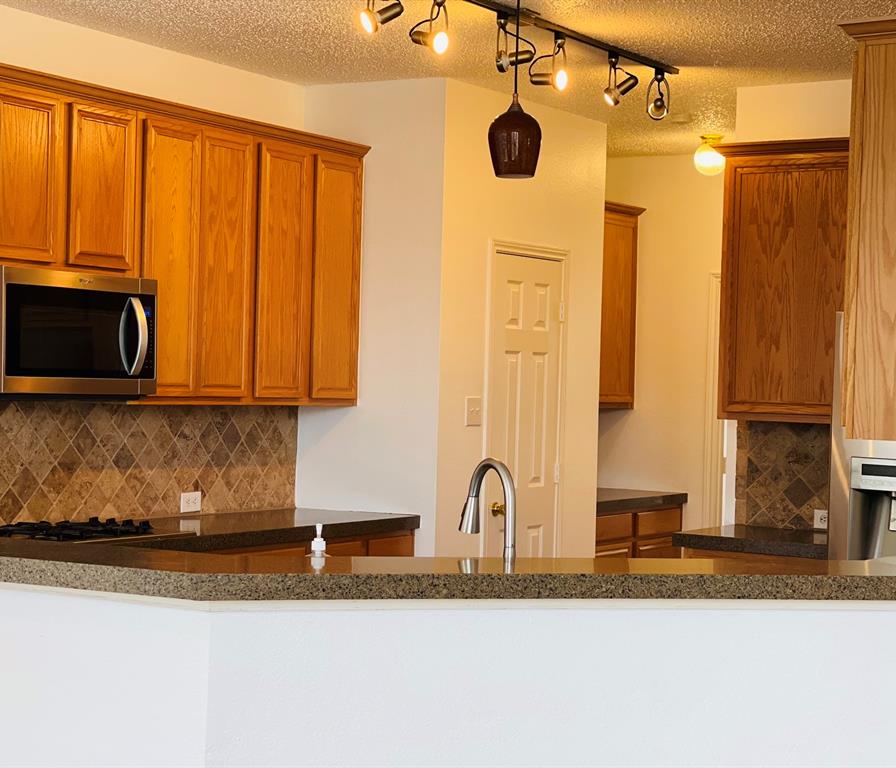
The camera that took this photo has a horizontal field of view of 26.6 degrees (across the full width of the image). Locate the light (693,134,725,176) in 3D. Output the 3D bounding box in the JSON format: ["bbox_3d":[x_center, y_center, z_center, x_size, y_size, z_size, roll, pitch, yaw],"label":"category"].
[{"bbox_3d":[1.277,-1.109,9.200,0.157,0.203,0.157,2,0,30],"label":"light"}]

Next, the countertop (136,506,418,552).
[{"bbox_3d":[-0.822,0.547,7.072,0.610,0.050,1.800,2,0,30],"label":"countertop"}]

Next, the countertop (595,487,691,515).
[{"bbox_3d":[0.693,0.587,9.639,0.650,0.050,1.180,2,0,30],"label":"countertop"}]

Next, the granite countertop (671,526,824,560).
[{"bbox_3d":[1.315,0.609,7.349,0.680,0.050,0.650,2,0,30],"label":"granite countertop"}]

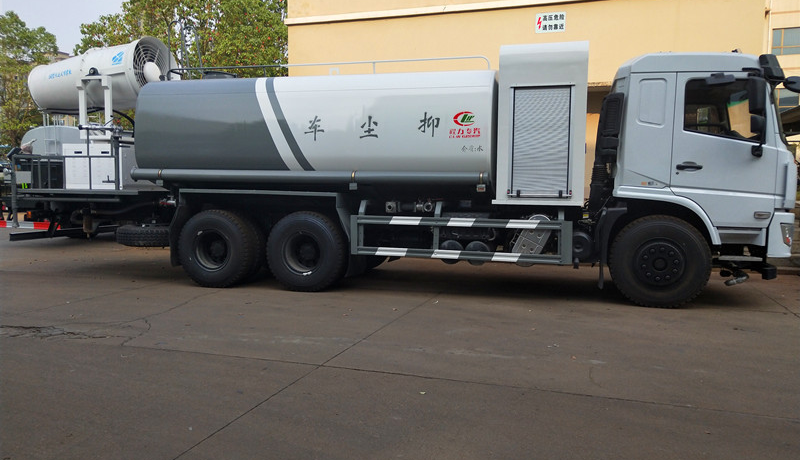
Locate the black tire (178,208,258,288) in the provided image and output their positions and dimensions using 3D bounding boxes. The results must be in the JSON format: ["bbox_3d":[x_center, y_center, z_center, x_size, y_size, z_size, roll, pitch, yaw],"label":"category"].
[{"bbox_3d":[-2.536,0.237,7.990,1.070,1.070,0.290,2,5,13],"label":"black tire"}]

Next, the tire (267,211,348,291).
[{"bbox_3d":[-1.223,0.277,7.678,1.070,1.070,0.290,2,5,13],"label":"tire"}]

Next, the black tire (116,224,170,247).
[{"bbox_3d":[-4.031,0.090,9.426,1.070,0.280,1.070,2,5,13],"label":"black tire"}]

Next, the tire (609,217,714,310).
[{"bbox_3d":[3.023,0.401,6.740,1.070,1.070,0.290,2,5,13],"label":"tire"}]

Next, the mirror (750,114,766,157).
[{"bbox_3d":[3.751,-0.990,6.054,0.140,0.420,0.190,4,6,33],"label":"mirror"}]

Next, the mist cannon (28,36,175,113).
[{"bbox_3d":[-4.867,-2.410,9.422,2.350,1.130,1.060,-2,4,19],"label":"mist cannon"}]

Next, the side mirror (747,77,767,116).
[{"bbox_3d":[3.708,-1.392,6.001,0.130,0.410,0.210,4,6,33],"label":"side mirror"}]

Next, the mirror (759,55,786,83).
[{"bbox_3d":[3.959,-1.716,6.141,0.210,0.280,0.220,2,5,13],"label":"mirror"}]

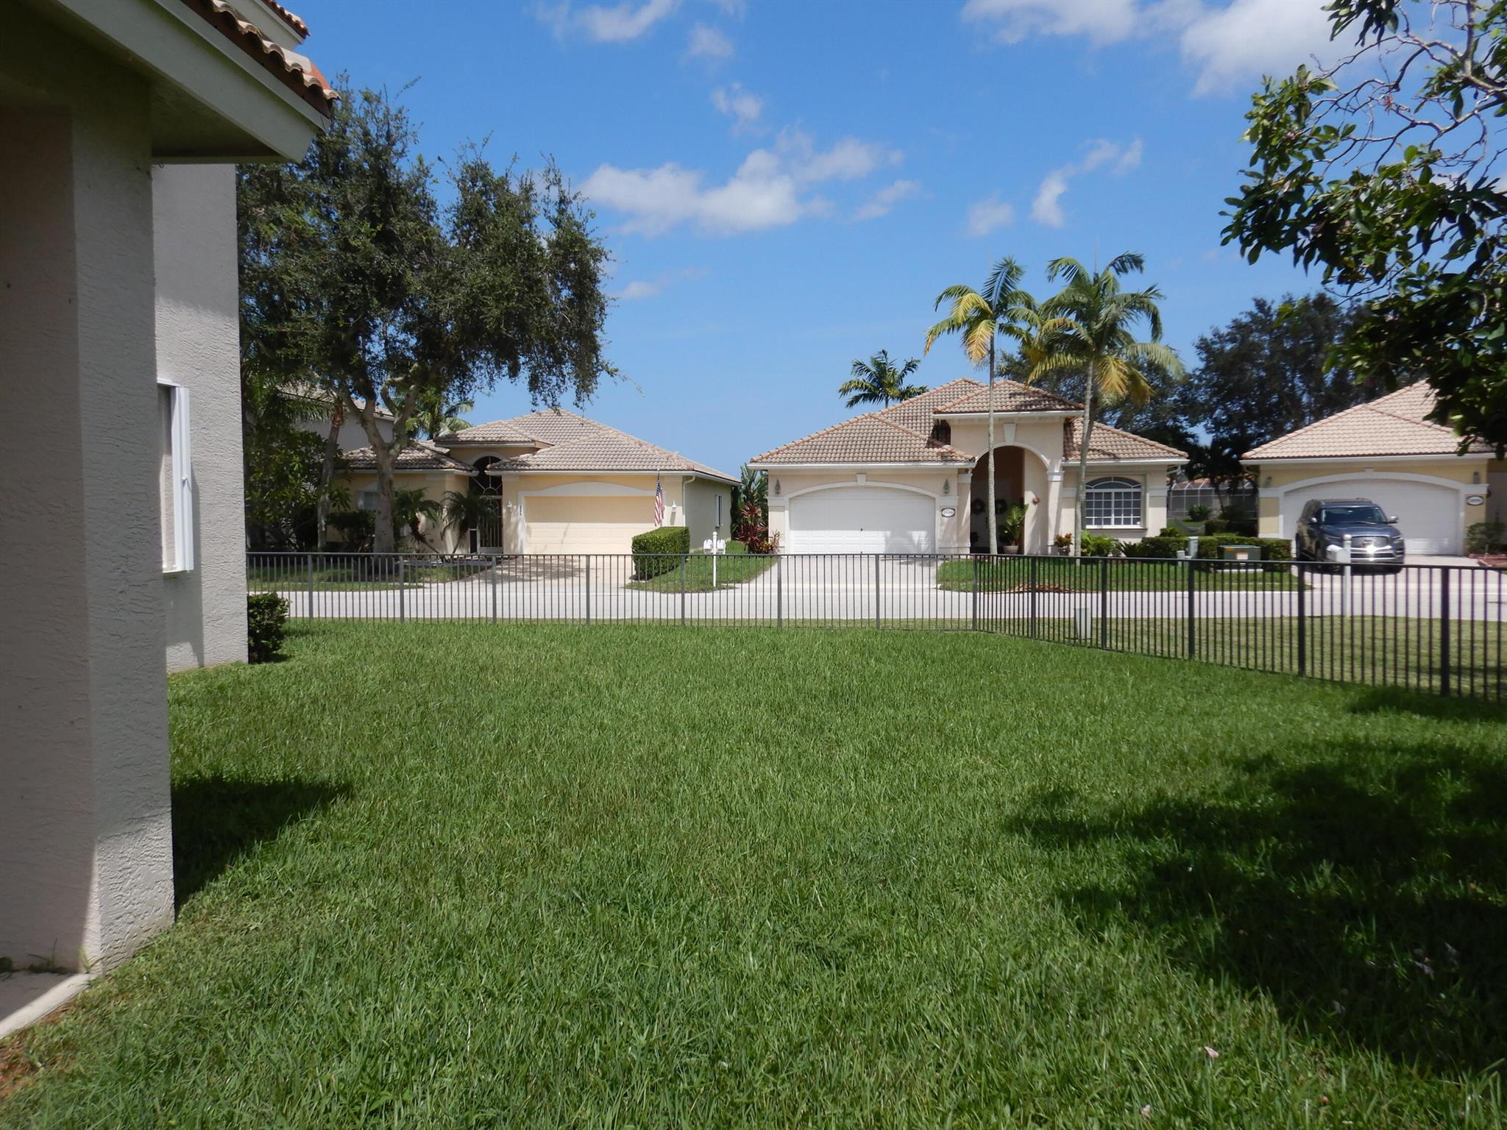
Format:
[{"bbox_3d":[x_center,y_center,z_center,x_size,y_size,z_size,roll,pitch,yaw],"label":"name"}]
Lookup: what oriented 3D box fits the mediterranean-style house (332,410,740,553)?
[{"bbox_3d":[-8.542,-3.849,46.755,14.200,6.000,17.800,0,3,4],"label":"mediterranean-style house"}]

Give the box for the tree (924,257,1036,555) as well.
[{"bbox_3d":[6.800,-4.600,31.300,3.500,9.200,3.500,0,1,12],"label":"tree"}]

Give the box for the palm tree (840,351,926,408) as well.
[{"bbox_3d":[6.854,-6.461,55.737,4.700,10.100,4.700,0,3,5],"label":"palm tree"}]

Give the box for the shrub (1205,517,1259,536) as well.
[{"bbox_3d":[19.687,-1.323,42.996,2.300,1.050,1.300,1,3,24],"label":"shrub"}]

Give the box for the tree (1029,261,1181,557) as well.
[{"bbox_3d":[10.350,-4.580,30.800,4.500,9.200,4.400,0,1,12],"label":"tree"}]

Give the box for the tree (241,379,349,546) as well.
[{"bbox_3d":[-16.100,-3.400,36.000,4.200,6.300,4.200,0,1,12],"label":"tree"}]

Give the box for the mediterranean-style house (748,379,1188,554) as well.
[{"bbox_3d":[8.100,-3.800,40.600,13.700,6.700,15.000,0,1,12],"label":"mediterranean-style house"}]

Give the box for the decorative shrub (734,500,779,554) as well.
[{"bbox_3d":[0.093,-1.264,34.982,1.500,1.850,1.400,0,3,5],"label":"decorative shrub"}]

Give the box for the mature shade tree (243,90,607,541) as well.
[{"bbox_3d":[-10.635,-6.750,31.883,12.200,14.000,11.500,0,3,4],"label":"mature shade tree"}]

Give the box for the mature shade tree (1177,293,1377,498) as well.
[{"bbox_3d":[28.572,-8.175,56.653,11.500,13.200,11.000,1,3,24],"label":"mature shade tree"}]

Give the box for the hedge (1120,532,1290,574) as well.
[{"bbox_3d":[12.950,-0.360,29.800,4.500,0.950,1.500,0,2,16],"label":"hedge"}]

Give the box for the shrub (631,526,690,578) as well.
[{"bbox_3d":[-2.852,-0.443,33.022,0.950,1.250,6.100,0,3,6],"label":"shrub"}]

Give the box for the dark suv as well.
[{"bbox_3d":[16.100,-0.800,28.300,2.030,1.920,5.200,0,2,22],"label":"dark suv"}]

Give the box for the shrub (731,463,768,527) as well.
[{"bbox_3d":[0.000,-2.200,36.400,1.500,2.800,1.500,0,1,12],"label":"shrub"}]

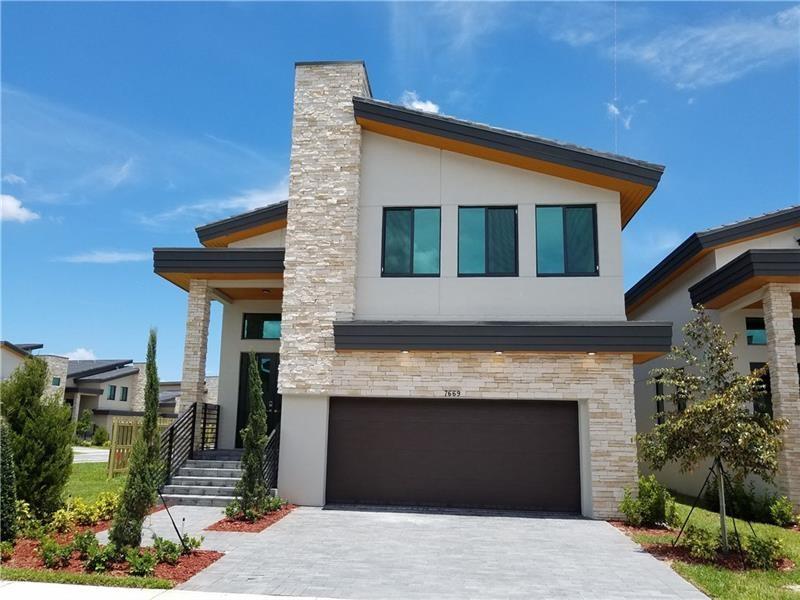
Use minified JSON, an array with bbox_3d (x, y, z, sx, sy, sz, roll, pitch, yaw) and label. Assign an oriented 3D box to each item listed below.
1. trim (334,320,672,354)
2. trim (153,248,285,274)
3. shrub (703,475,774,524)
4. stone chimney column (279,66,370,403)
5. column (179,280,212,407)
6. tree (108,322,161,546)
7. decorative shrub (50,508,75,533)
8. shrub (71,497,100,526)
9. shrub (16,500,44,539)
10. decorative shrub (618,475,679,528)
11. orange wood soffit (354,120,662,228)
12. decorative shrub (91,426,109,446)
[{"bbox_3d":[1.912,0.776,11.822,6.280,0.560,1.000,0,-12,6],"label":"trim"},{"bbox_3d":[-3.944,-0.829,13.184,2.969,0.573,0.300,0,-11,6],"label":"trim"},{"bbox_3d":[6.688,3.798,11.897,1.300,0.880,1.000,0,-12,6],"label":"shrub"},{"bbox_3d":[-1.529,-1.525,13.296,1.511,7.181,1.500,0,-9,7],"label":"stone chimney column"},{"bbox_3d":[-4.799,1.467,14.070,0.410,3.860,0.410,0,-12,6],"label":"column"},{"bbox_3d":[-3.666,1.889,8.530,0.550,2.955,0.550,0,-12,6],"label":"tree"},{"bbox_3d":[-5.167,3.315,9.186,0.420,0.340,0.420,0,-12,6],"label":"decorative shrub"},{"bbox_3d":[-5.128,3.398,9.781,0.460,0.400,0.460,0,-12,6],"label":"shrub"},{"bbox_3d":[-5.379,3.148,8.759,0.420,0.500,0.420,0,-12,6],"label":"shrub"},{"bbox_3d":[4.247,3.418,10.279,0.992,0.837,1.000,0,-11,6],"label":"decorative shrub"},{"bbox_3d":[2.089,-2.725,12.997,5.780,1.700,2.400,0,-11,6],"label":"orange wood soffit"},{"bbox_3d":[-14.931,6.780,29.856,0.943,0.967,0.943,0,-11,6],"label":"decorative shrub"}]

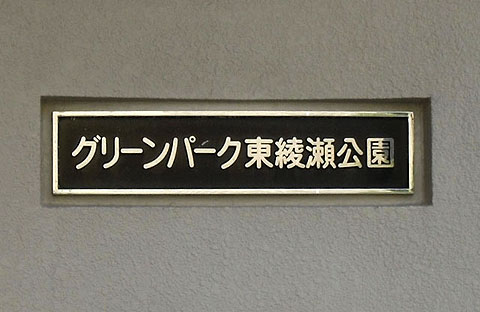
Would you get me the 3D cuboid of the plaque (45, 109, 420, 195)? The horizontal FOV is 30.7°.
[{"bbox_3d":[-0.013,-0.006,1.825,0.750,0.172,0.024,0,0,-2],"label":"plaque"}]

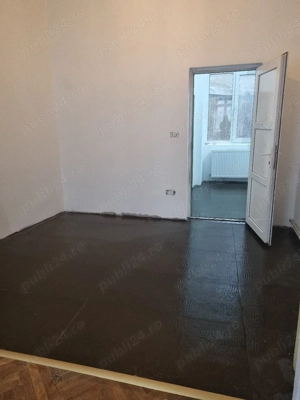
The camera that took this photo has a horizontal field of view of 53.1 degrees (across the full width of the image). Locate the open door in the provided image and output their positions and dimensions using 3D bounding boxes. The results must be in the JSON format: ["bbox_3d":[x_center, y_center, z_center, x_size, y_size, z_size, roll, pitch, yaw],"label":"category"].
[{"bbox_3d":[1.322,-0.547,3.525,0.065,1.980,0.800,-1,13,1],"label":"open door"}]

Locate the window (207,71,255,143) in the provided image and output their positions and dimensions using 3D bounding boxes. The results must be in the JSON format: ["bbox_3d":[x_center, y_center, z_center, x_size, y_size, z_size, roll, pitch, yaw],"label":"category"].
[{"bbox_3d":[1.952,-2.124,6.941,1.240,1.620,0.100,3,14,17],"label":"window"}]

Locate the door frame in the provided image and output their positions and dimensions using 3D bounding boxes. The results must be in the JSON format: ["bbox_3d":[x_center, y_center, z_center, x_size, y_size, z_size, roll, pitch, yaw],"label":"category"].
[{"bbox_3d":[0.961,-0.684,4.030,0.884,2.054,0.100,3,14,17],"label":"door frame"}]

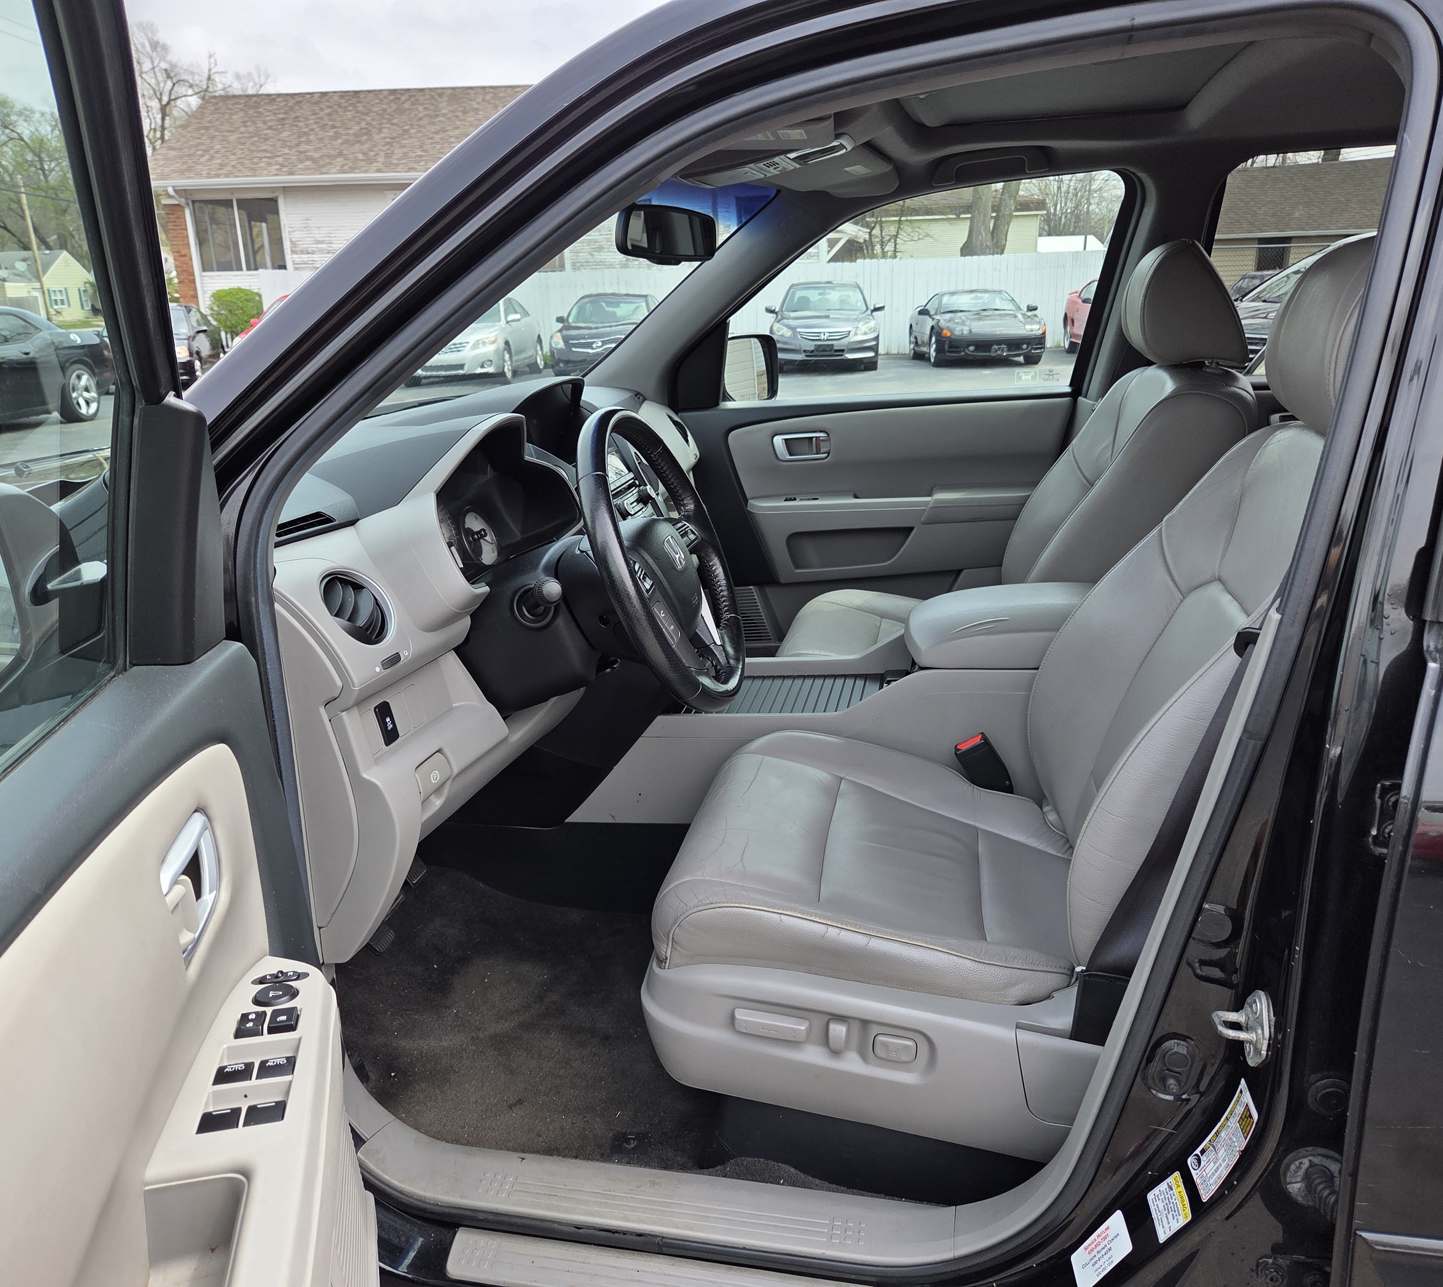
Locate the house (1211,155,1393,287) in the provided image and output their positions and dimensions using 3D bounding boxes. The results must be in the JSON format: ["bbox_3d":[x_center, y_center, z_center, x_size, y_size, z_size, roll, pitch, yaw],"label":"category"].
[{"bbox_3d":[16.993,-10.922,31.016,10.500,4.500,8.200,7,19,24],"label":"house"}]

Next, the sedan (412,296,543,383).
[{"bbox_3d":[-4.190,-5.300,19.620,1.820,1.465,4.810,-1,17,2],"label":"sedan"}]

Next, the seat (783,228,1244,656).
[{"bbox_3d":[0.480,-0.182,2.034,0.800,0.980,0.550,2,18,11],"label":"seat"}]

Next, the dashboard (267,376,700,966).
[{"bbox_3d":[-0.418,-0.150,1.840,0.570,0.540,1.500,2,18,11],"label":"dashboard"}]

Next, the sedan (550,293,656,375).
[{"bbox_3d":[-1.850,-5.640,20.750,1.790,1.460,4.780,0,17,5],"label":"sedan"}]

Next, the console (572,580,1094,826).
[{"bbox_3d":[0.226,0.081,1.781,0.920,0.380,0.300,2,18,11],"label":"console"}]

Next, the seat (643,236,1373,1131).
[{"bbox_3d":[0.353,0.035,1.343,0.820,0.980,0.550,2,18,11],"label":"seat"}]

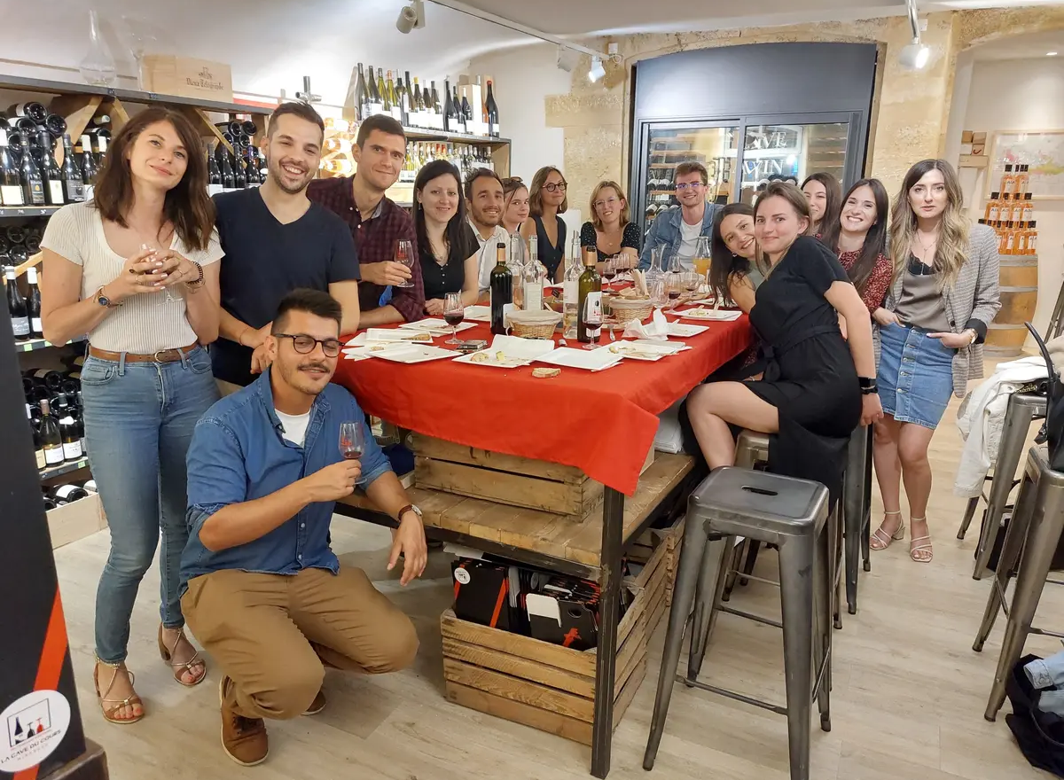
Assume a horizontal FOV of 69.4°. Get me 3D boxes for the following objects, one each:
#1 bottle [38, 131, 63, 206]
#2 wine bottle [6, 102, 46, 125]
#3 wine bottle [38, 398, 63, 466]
[{"bbox_3d":[-2.023,-0.935,3.234,0.085,0.296,0.085,8,16,26],"label":"bottle"},{"bbox_3d":[-2.216,-1.191,3.309,0.298,0.080,0.080,8,16,26],"label":"wine bottle"},{"bbox_3d":[-2.109,0.184,3.360,0.080,0.296,0.080,8,16,27],"label":"wine bottle"}]

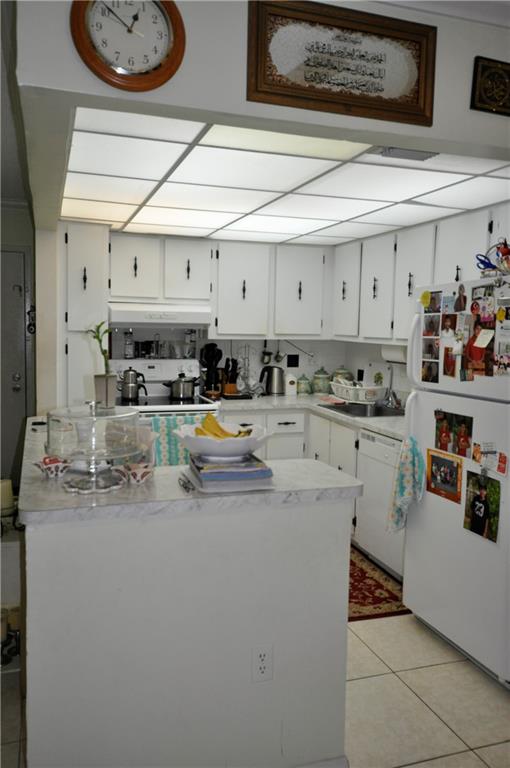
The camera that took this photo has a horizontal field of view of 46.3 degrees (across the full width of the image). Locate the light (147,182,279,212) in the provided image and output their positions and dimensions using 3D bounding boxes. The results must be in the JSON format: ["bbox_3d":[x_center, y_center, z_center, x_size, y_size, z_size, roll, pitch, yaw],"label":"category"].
[{"bbox_3d":[-0.222,-0.955,3.061,0.591,0.040,0.586,-1,6,-19],"label":"light"}]

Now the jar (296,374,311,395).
[{"bbox_3d":[0.409,0.004,5.007,0.120,0.162,0.120,1,6,0],"label":"jar"}]

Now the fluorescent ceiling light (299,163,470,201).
[{"bbox_3d":[0.553,-0.904,2.692,0.591,0.040,0.586,-1,6,-19],"label":"fluorescent ceiling light"}]

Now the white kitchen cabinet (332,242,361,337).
[{"bbox_3d":[0.841,-0.711,4.642,0.320,0.730,0.450,-1,6,-19],"label":"white kitchen cabinet"}]

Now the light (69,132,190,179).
[{"bbox_3d":[-0.512,-0.901,2.352,0.400,0.050,0.600,-1,6,-19],"label":"light"}]

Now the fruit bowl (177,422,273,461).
[{"bbox_3d":[-0.100,0.192,1.892,0.320,0.105,0.270,1,6,0],"label":"fruit bowl"}]

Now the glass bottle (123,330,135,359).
[{"bbox_3d":[-0.964,-0.296,4.590,0.070,0.207,0.070,-1,6,-19],"label":"glass bottle"}]

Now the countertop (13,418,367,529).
[{"bbox_3d":[-0.400,0.265,2.472,1.020,0.043,1.630,-1,6,-19],"label":"countertop"}]

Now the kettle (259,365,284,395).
[{"bbox_3d":[0.139,-0.031,4.876,0.210,0.233,0.150,-1,6,-19],"label":"kettle"}]

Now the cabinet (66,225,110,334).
[{"bbox_3d":[-1.176,-0.712,4.139,0.305,0.695,0.570,-1,6,-19],"label":"cabinet"}]

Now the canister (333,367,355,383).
[{"bbox_3d":[0.756,-0.036,5.125,0.190,0.255,0.190,-1,6,-19],"label":"canister"}]

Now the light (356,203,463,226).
[{"bbox_3d":[0.850,-0.990,3.462,0.440,0.050,0.600,-1,6,-19],"label":"light"}]

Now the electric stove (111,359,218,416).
[{"bbox_3d":[-0.677,0.458,4.394,0.760,1.224,0.670,-1,6,-19],"label":"electric stove"}]

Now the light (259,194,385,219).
[{"bbox_3d":[0.355,-0.964,3.261,0.591,0.040,0.586,-1,6,-19],"label":"light"}]

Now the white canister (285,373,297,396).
[{"bbox_3d":[0.301,0.005,4.972,0.100,0.190,0.100,0,6,-9],"label":"white canister"}]

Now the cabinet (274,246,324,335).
[{"bbox_3d":[0.304,-0.742,4.862,0.440,0.720,0.320,-1,6,-19],"label":"cabinet"}]

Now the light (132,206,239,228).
[{"bbox_3d":[-0.422,-1.031,3.667,0.600,0.050,0.600,-1,6,-19],"label":"light"}]

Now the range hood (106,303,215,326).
[{"bbox_3d":[-0.721,-0.528,4.473,0.755,0.140,0.450,-1,6,-19],"label":"range hood"}]

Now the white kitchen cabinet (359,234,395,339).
[{"bbox_3d":[0.985,-0.659,4.180,0.320,0.710,0.475,-1,6,-19],"label":"white kitchen cabinet"}]

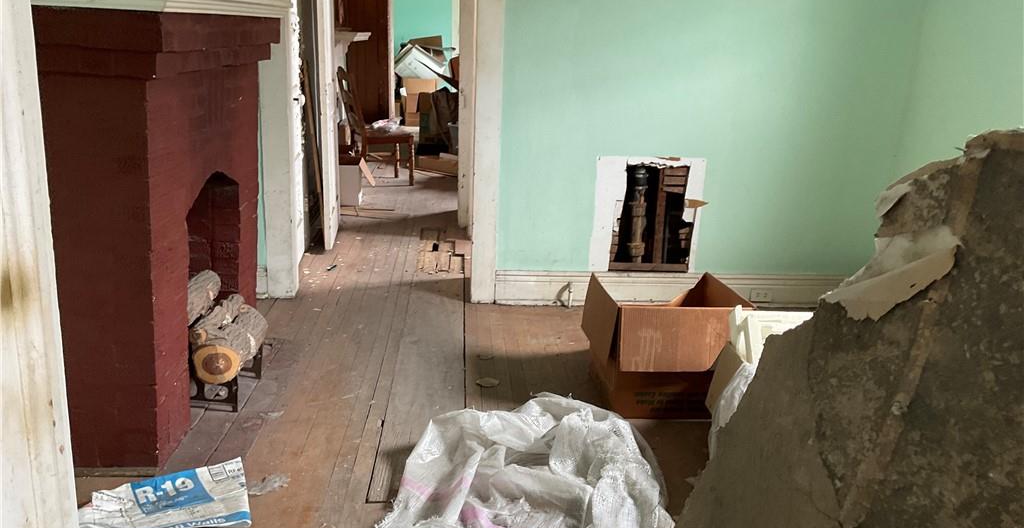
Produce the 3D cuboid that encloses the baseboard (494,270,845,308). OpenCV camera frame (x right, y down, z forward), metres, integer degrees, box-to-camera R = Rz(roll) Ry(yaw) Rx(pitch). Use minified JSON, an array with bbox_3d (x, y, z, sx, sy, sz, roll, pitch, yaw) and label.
[{"bbox_3d":[0.866,0.129,4.216,1.905,0.168,0.025,1,13,-3],"label":"baseboard"}]

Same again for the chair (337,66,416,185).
[{"bbox_3d":[-1.253,-1.273,7.947,0.580,1.045,0.480,-4,15,-24],"label":"chair"}]

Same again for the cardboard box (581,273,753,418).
[{"bbox_3d":[0.539,0.280,3.049,0.510,0.390,0.520,1,13,-6],"label":"cardboard box"}]

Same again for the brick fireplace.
[{"bbox_3d":[-1.160,-0.176,2.880,0.460,1.245,1.360,1,13,-3],"label":"brick fireplace"}]

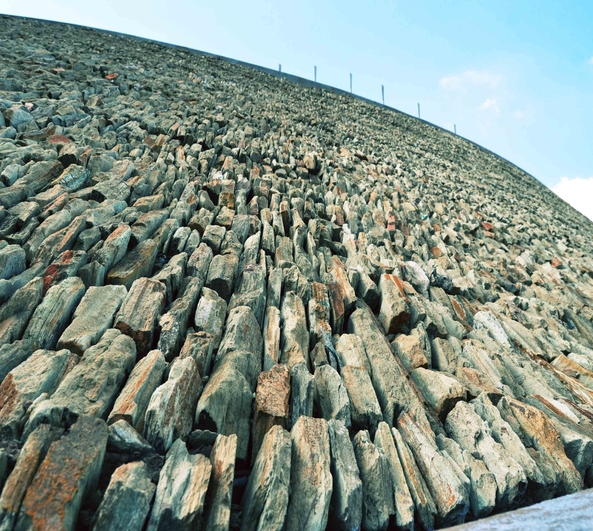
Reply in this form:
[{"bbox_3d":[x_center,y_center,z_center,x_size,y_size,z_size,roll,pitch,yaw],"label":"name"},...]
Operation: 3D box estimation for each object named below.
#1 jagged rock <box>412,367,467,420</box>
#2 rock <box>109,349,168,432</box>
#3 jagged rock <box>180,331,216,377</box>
[{"bbox_3d":[0.832,0.745,3.517,0.220,0.176,0.340,18,15,-1],"label":"jagged rock"},{"bbox_3d":[-0.697,0.547,2.677,0.132,0.126,0.420,17,15,-5],"label":"rock"},{"bbox_3d":[-0.506,0.449,3.086,0.138,0.124,0.280,17,15,-5],"label":"jagged rock"}]

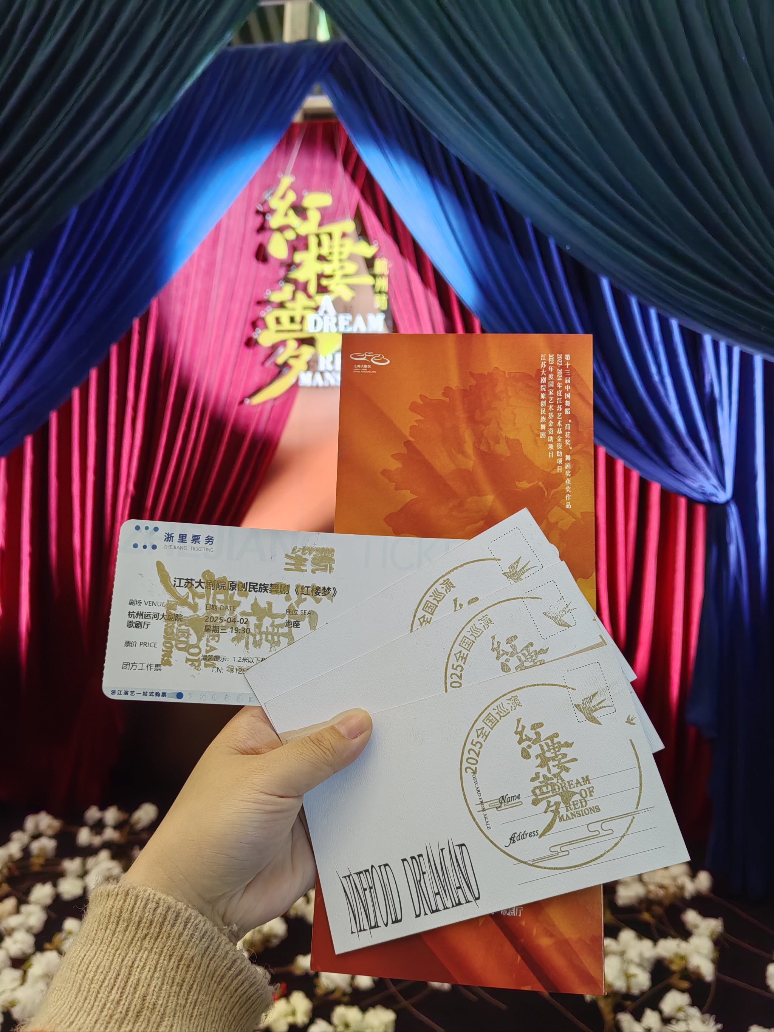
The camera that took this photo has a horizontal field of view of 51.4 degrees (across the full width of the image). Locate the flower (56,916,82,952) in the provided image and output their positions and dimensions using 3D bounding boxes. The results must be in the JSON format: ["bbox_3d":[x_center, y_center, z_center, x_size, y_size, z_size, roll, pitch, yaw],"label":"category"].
[{"bbox_3d":[-0.619,0.825,1.583,0.068,0.071,0.070,-2,6,-22],"label":"flower"}]

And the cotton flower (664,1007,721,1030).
[{"bbox_3d":[0.507,0.850,1.337,0.094,0.073,0.083,3,6,22],"label":"cotton flower"}]

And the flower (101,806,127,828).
[{"bbox_3d":[-0.705,0.777,2.080,0.069,0.057,0.063,-1,6,-19],"label":"flower"}]

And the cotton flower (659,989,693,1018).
[{"bbox_3d":[0.632,1.066,1.760,0.071,0.060,0.068,0,-3,0],"label":"cotton flower"}]

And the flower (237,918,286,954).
[{"bbox_3d":[-0.225,0.756,1.451,0.089,0.062,0.075,0,-3,0],"label":"flower"}]

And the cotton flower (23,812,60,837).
[{"bbox_3d":[-0.779,0.696,1.815,0.081,0.052,0.075,0,-3,0],"label":"cotton flower"}]

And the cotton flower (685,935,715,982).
[{"bbox_3d":[0.543,0.765,1.395,0.053,0.074,0.066,0,-3,0],"label":"cotton flower"}]

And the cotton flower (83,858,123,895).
[{"bbox_3d":[-0.630,0.805,1.795,0.090,0.084,0.087,-1,6,-20],"label":"cotton flower"}]

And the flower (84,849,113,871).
[{"bbox_3d":[-0.602,0.718,1.680,0.059,0.042,0.061,0,-3,0],"label":"flower"}]

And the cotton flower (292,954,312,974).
[{"bbox_3d":[-0.204,1.096,1.970,0.060,0.056,0.060,0,-3,0],"label":"cotton flower"}]

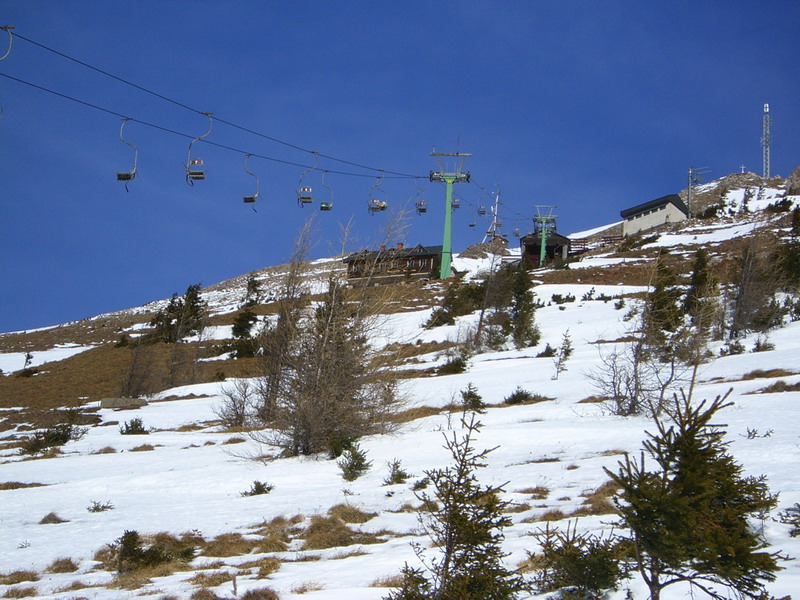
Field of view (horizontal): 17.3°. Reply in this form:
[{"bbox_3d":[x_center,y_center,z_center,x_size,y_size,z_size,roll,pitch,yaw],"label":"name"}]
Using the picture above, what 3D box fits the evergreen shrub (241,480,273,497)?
[{"bbox_3d":[-2.070,2.719,38.000,0.462,0.239,0.378,2,-15,0],"label":"evergreen shrub"}]

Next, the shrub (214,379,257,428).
[{"bbox_3d":[-3.684,2.318,59.000,0.941,1.159,0.847,2,-15,0],"label":"shrub"}]

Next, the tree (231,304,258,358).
[{"bbox_3d":[-6.782,1.378,115.000,1.200,2.300,1.200,2,-16,0],"label":"tree"}]

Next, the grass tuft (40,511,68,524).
[{"bbox_3d":[-3.814,2.394,29.000,0.330,0.170,0.310,0,-14,0],"label":"grass tuft"}]

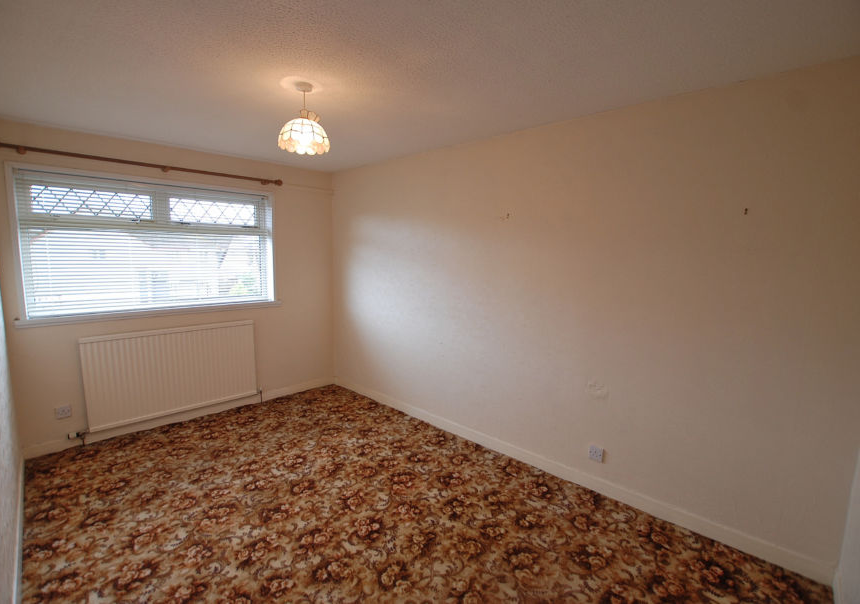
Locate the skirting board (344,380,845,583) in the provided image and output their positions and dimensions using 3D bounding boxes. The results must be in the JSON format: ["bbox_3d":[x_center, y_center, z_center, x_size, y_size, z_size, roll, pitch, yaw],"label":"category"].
[{"bbox_3d":[0.392,1.106,3.025,3.947,0.098,0.020,7,10,40],"label":"skirting board"}]

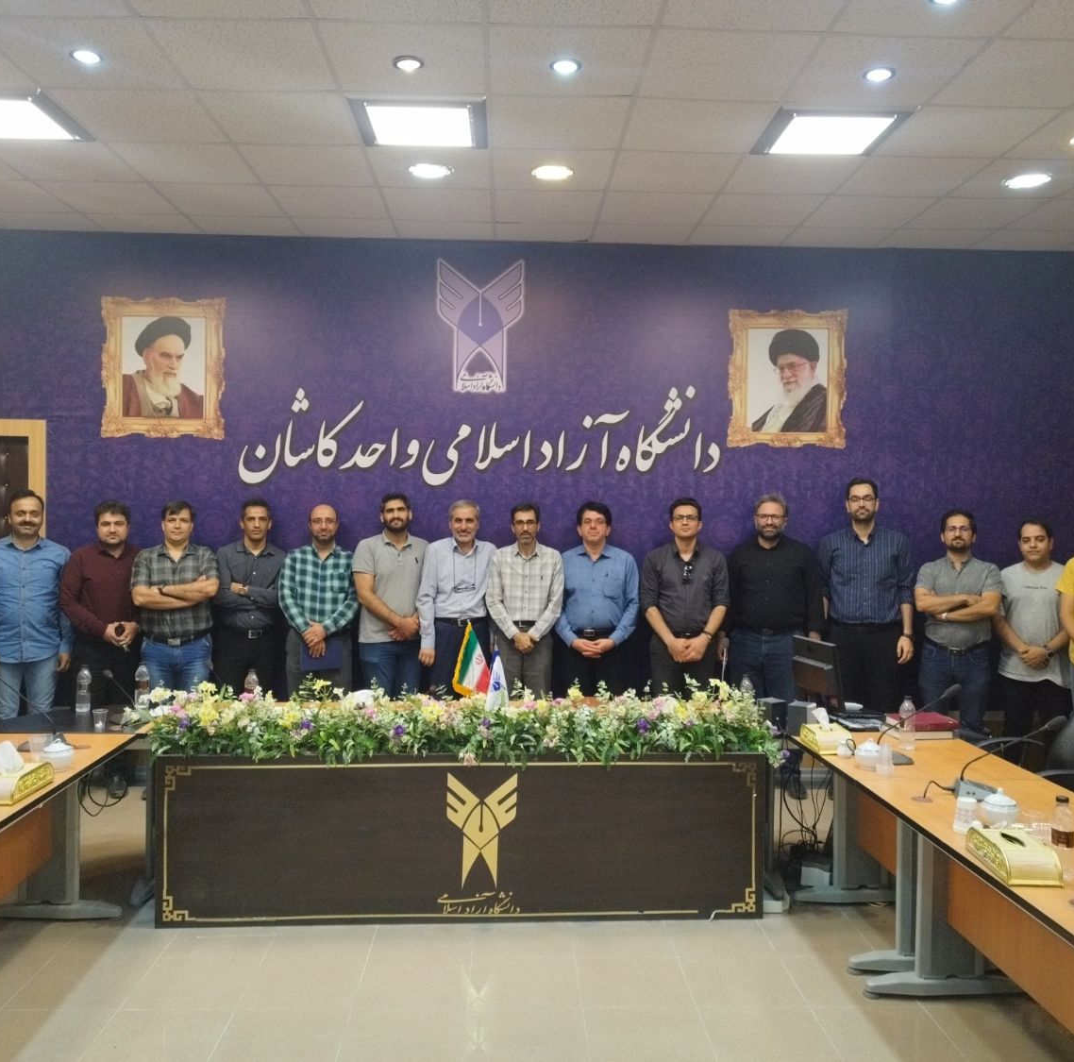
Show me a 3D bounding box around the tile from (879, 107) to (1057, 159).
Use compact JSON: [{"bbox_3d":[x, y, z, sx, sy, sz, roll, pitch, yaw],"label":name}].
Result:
[{"bbox_3d":[1.897,-1.770,4.351,0.600,0.020,0.600,1,1,-2],"label":"tile"}]

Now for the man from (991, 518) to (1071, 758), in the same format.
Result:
[{"bbox_3d":[2.969,0.789,5.897,0.510,1.717,0.310,1,1,17],"label":"man"}]

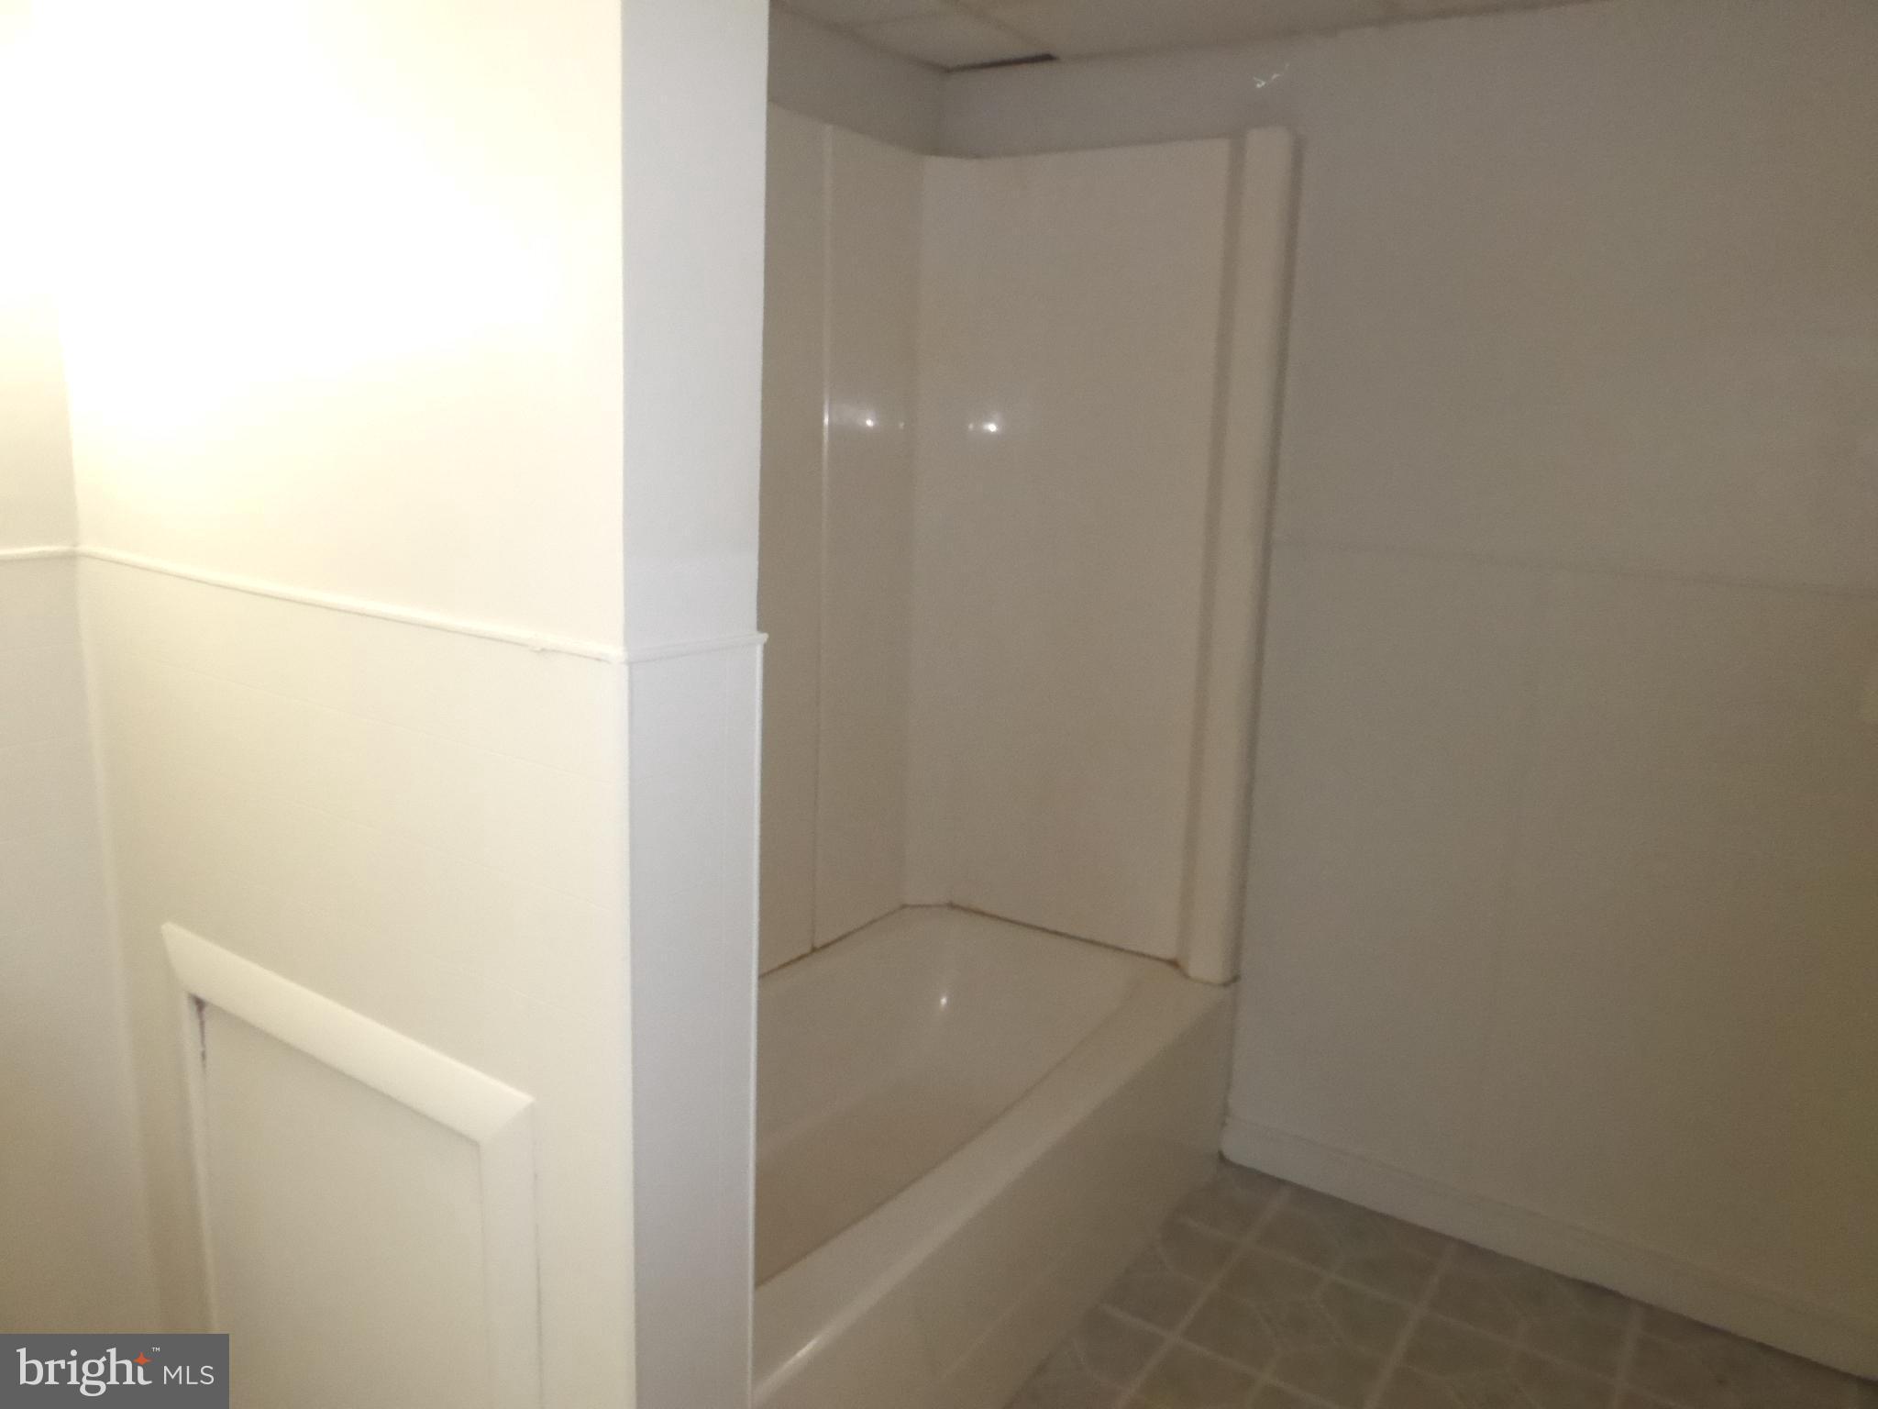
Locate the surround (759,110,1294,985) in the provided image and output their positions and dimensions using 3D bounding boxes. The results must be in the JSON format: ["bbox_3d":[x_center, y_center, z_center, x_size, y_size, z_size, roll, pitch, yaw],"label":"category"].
[{"bbox_3d":[-0.126,-0.159,1.954,0.759,1.535,1.490,10,15,33],"label":"surround"}]

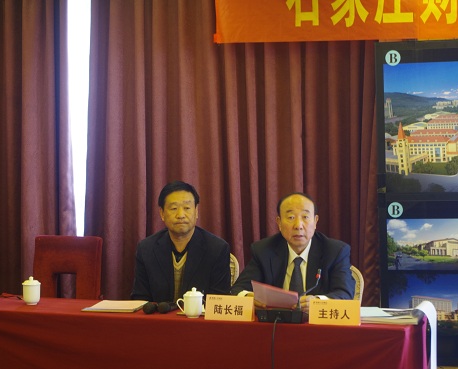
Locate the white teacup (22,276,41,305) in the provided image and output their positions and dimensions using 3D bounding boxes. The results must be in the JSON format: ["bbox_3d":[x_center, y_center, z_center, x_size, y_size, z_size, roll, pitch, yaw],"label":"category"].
[{"bbox_3d":[-0.882,0.477,5.650,0.085,0.123,0.102,0,1,-6],"label":"white teacup"}]

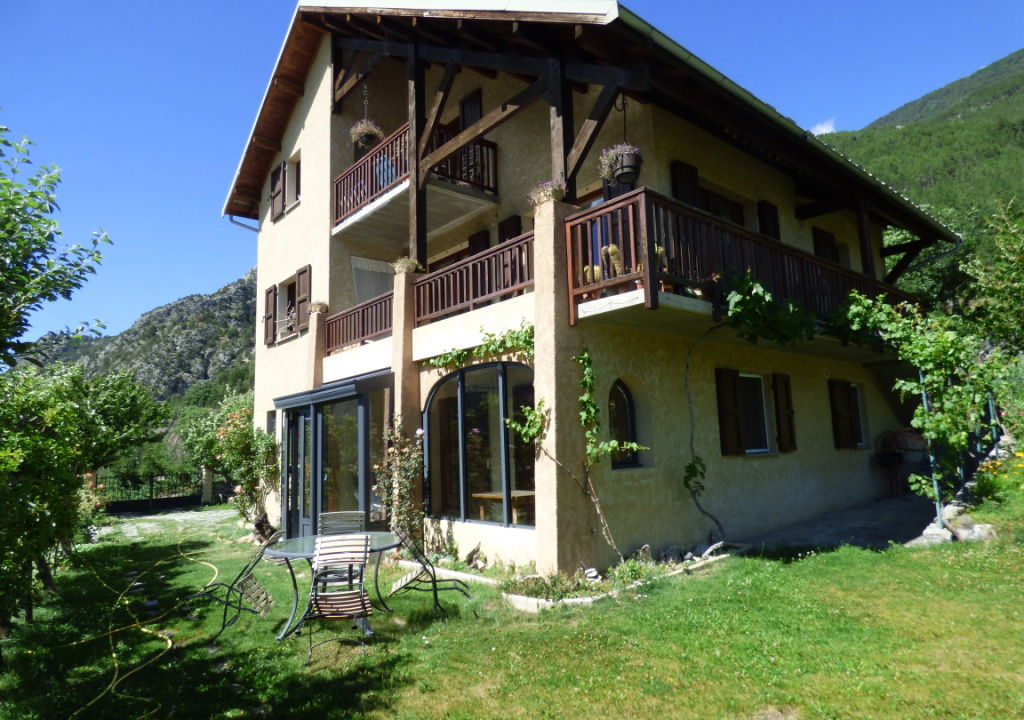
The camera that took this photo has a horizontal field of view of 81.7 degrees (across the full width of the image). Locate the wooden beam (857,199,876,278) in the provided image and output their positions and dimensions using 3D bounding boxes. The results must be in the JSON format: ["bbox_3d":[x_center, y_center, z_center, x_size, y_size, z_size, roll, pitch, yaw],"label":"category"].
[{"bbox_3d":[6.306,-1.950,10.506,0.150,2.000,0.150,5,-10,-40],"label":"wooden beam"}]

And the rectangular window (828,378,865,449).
[{"bbox_3d":[6.924,1.127,12.194,1.650,1.360,0.150,5,-10,-40],"label":"rectangular window"}]

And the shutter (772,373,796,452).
[{"bbox_3d":[4.758,0.911,10.290,0.640,1.360,0.060,5,-10,-40],"label":"shutter"}]

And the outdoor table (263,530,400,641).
[{"bbox_3d":[-1.631,2.056,5.467,1.220,0.710,1.220,0,-7,-12],"label":"outdoor table"}]

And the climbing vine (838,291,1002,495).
[{"bbox_3d":[7.049,0.697,10.051,3.500,2.900,1.250,5,-10,-40],"label":"climbing vine"}]

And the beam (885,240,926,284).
[{"bbox_3d":[9.200,-2.294,13.957,0.160,0.160,1.250,5,-52,-40],"label":"beam"}]

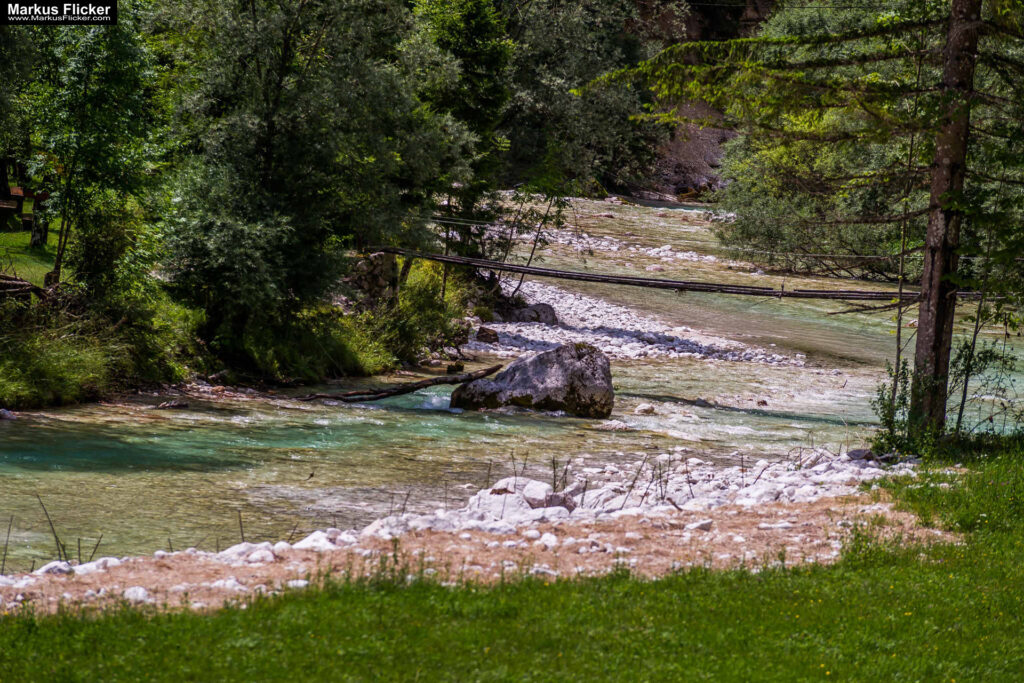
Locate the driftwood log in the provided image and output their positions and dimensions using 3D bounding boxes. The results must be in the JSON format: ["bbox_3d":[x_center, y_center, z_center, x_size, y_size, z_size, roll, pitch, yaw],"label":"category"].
[{"bbox_3d":[-1.880,0.722,95.500,3.500,0.330,0.400,-9,0,10],"label":"driftwood log"}]

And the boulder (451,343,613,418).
[{"bbox_3d":[0.326,0.685,95.000,2.400,1.350,1.850,1,2,15],"label":"boulder"}]

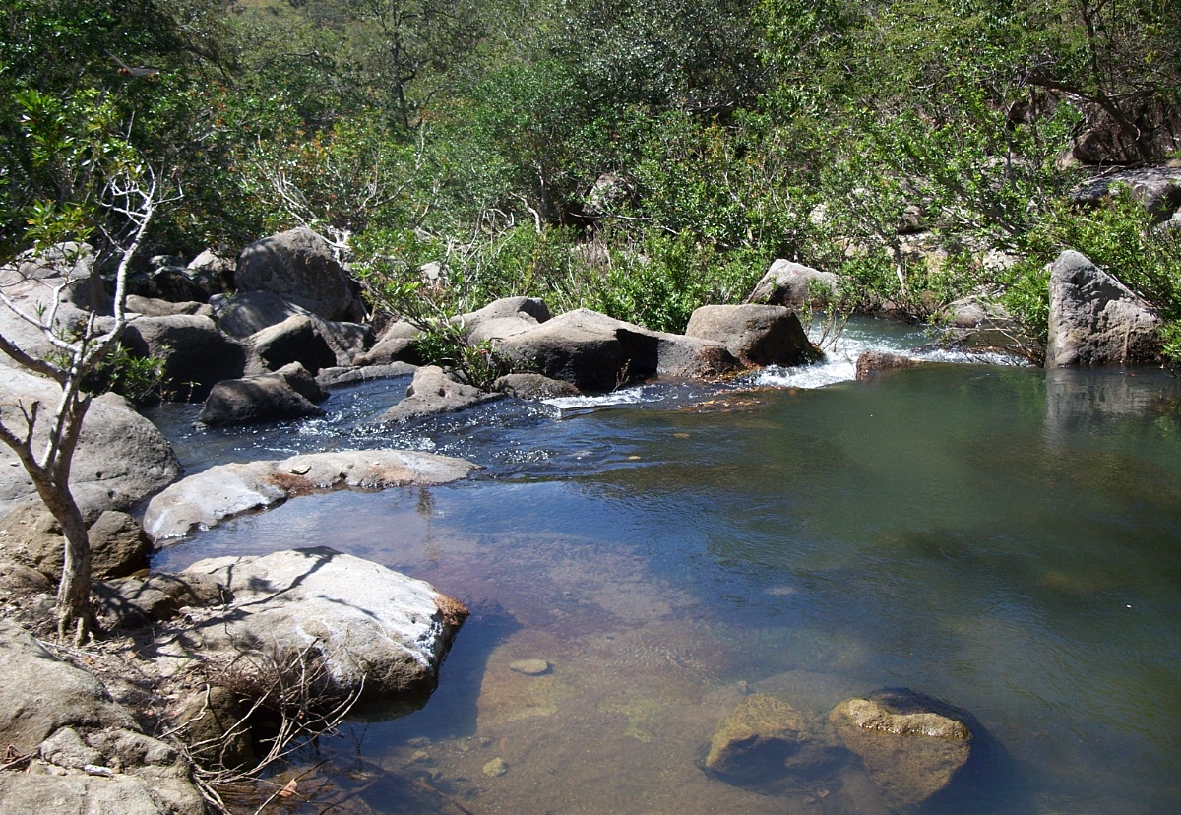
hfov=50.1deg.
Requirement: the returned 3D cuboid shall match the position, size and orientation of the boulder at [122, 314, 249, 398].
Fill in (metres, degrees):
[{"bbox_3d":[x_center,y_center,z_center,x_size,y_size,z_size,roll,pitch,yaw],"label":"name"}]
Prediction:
[{"bbox_3d":[-4.250,-0.615,13.440,1.350,0.880,1.150,-4,12,-18],"label":"boulder"}]

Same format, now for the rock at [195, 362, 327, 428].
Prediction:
[{"bbox_3d":[-3.100,-0.174,12.202,1.200,0.520,1.000,-3,12,-15],"label":"rock"}]

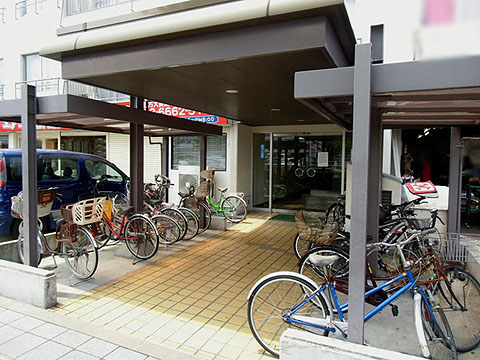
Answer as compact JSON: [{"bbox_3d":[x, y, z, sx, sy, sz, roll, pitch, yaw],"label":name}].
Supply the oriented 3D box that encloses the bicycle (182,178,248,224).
[{"bbox_3d":[-0.619,0.512,8.145,1.750,1.030,0.550,2,4,18],"label":"bicycle"}]

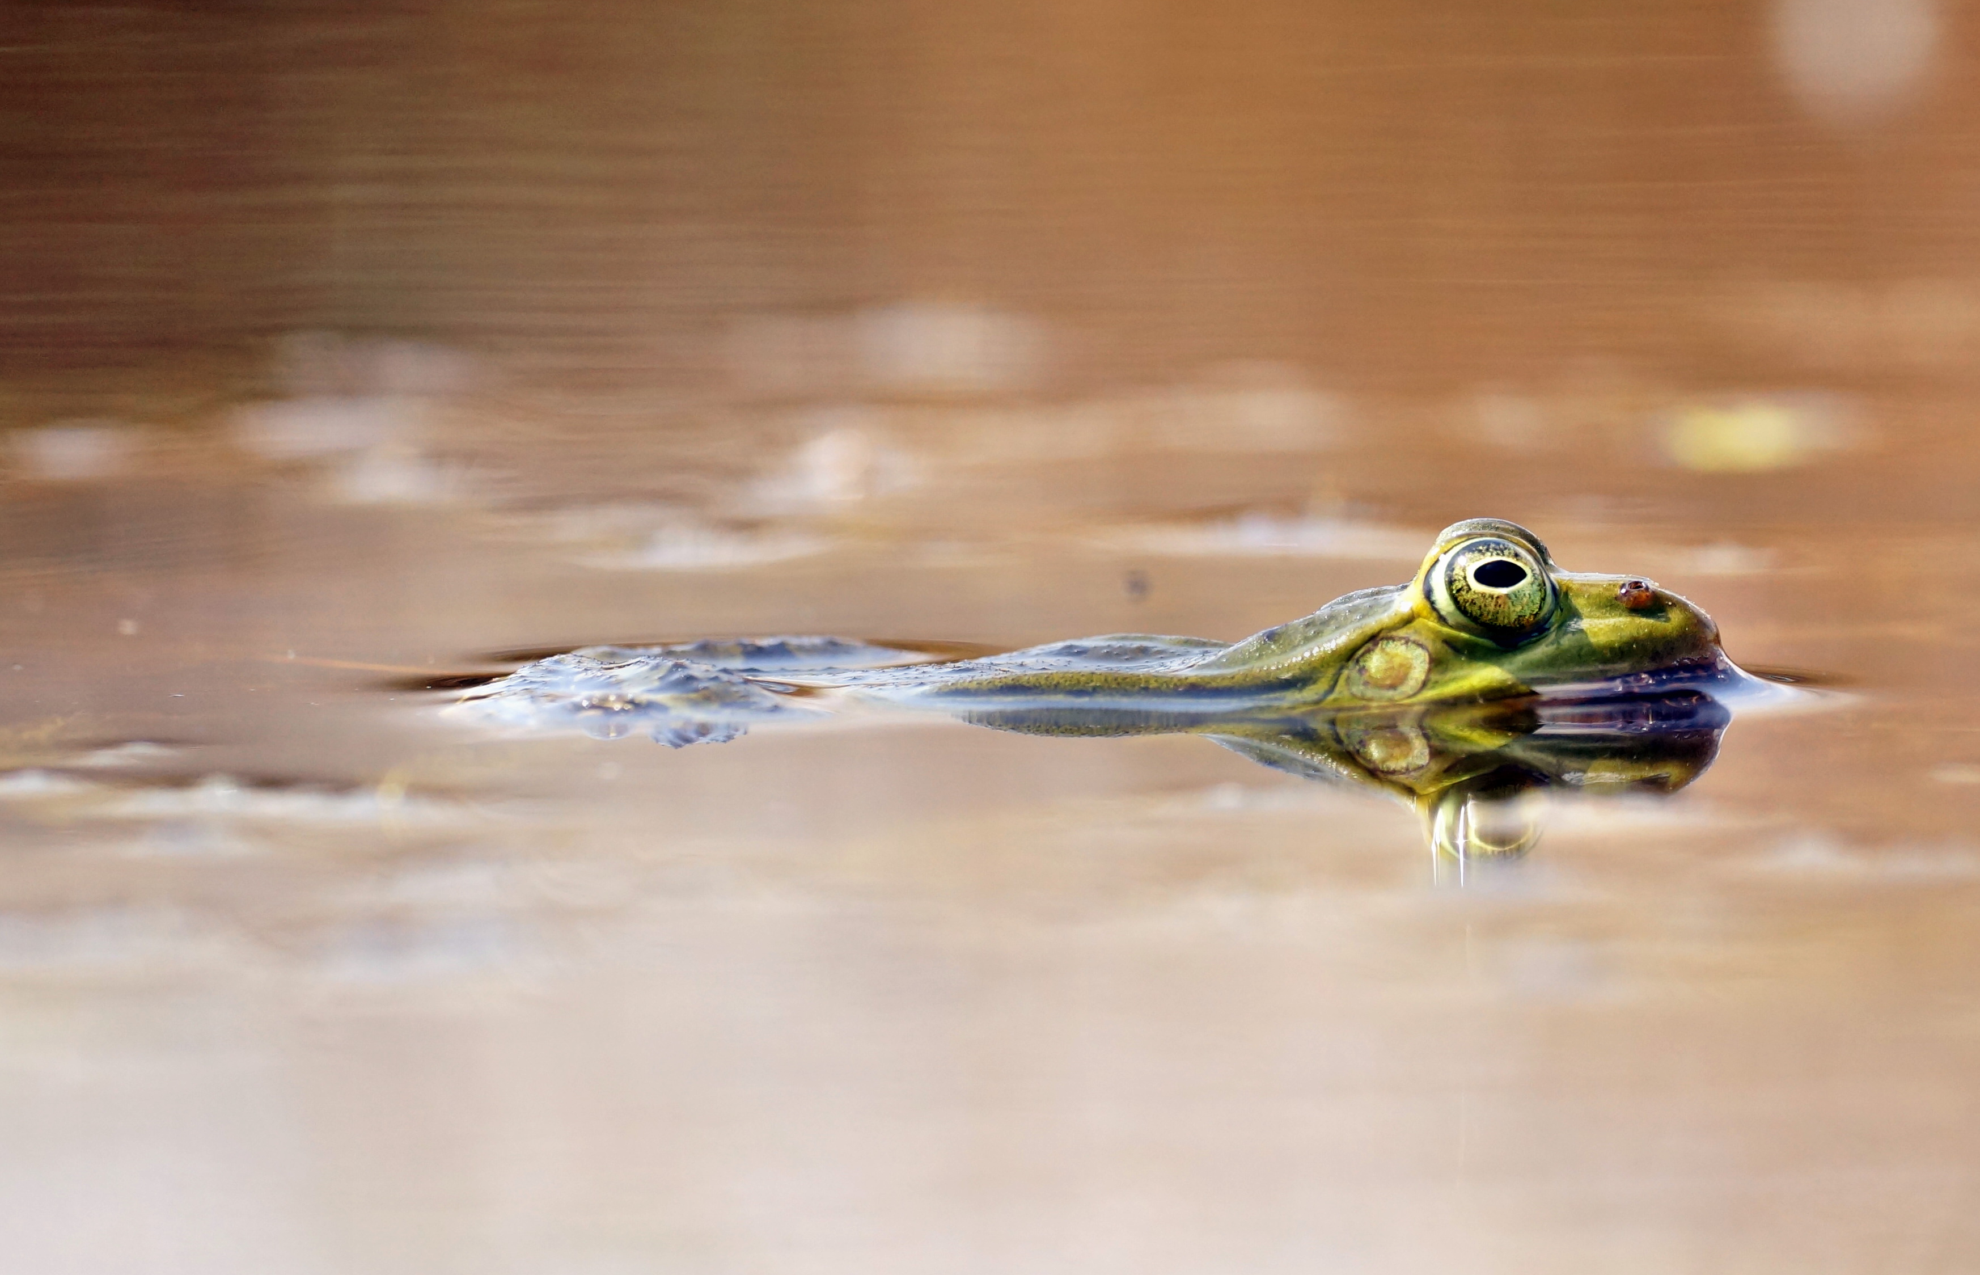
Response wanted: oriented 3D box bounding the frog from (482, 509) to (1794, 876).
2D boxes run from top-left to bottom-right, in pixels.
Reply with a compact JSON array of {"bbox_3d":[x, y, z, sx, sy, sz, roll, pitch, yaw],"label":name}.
[{"bbox_3d":[0.008,0.009,1.150,0.100,0.037,0.058,1,7,9],"label":"frog"}]

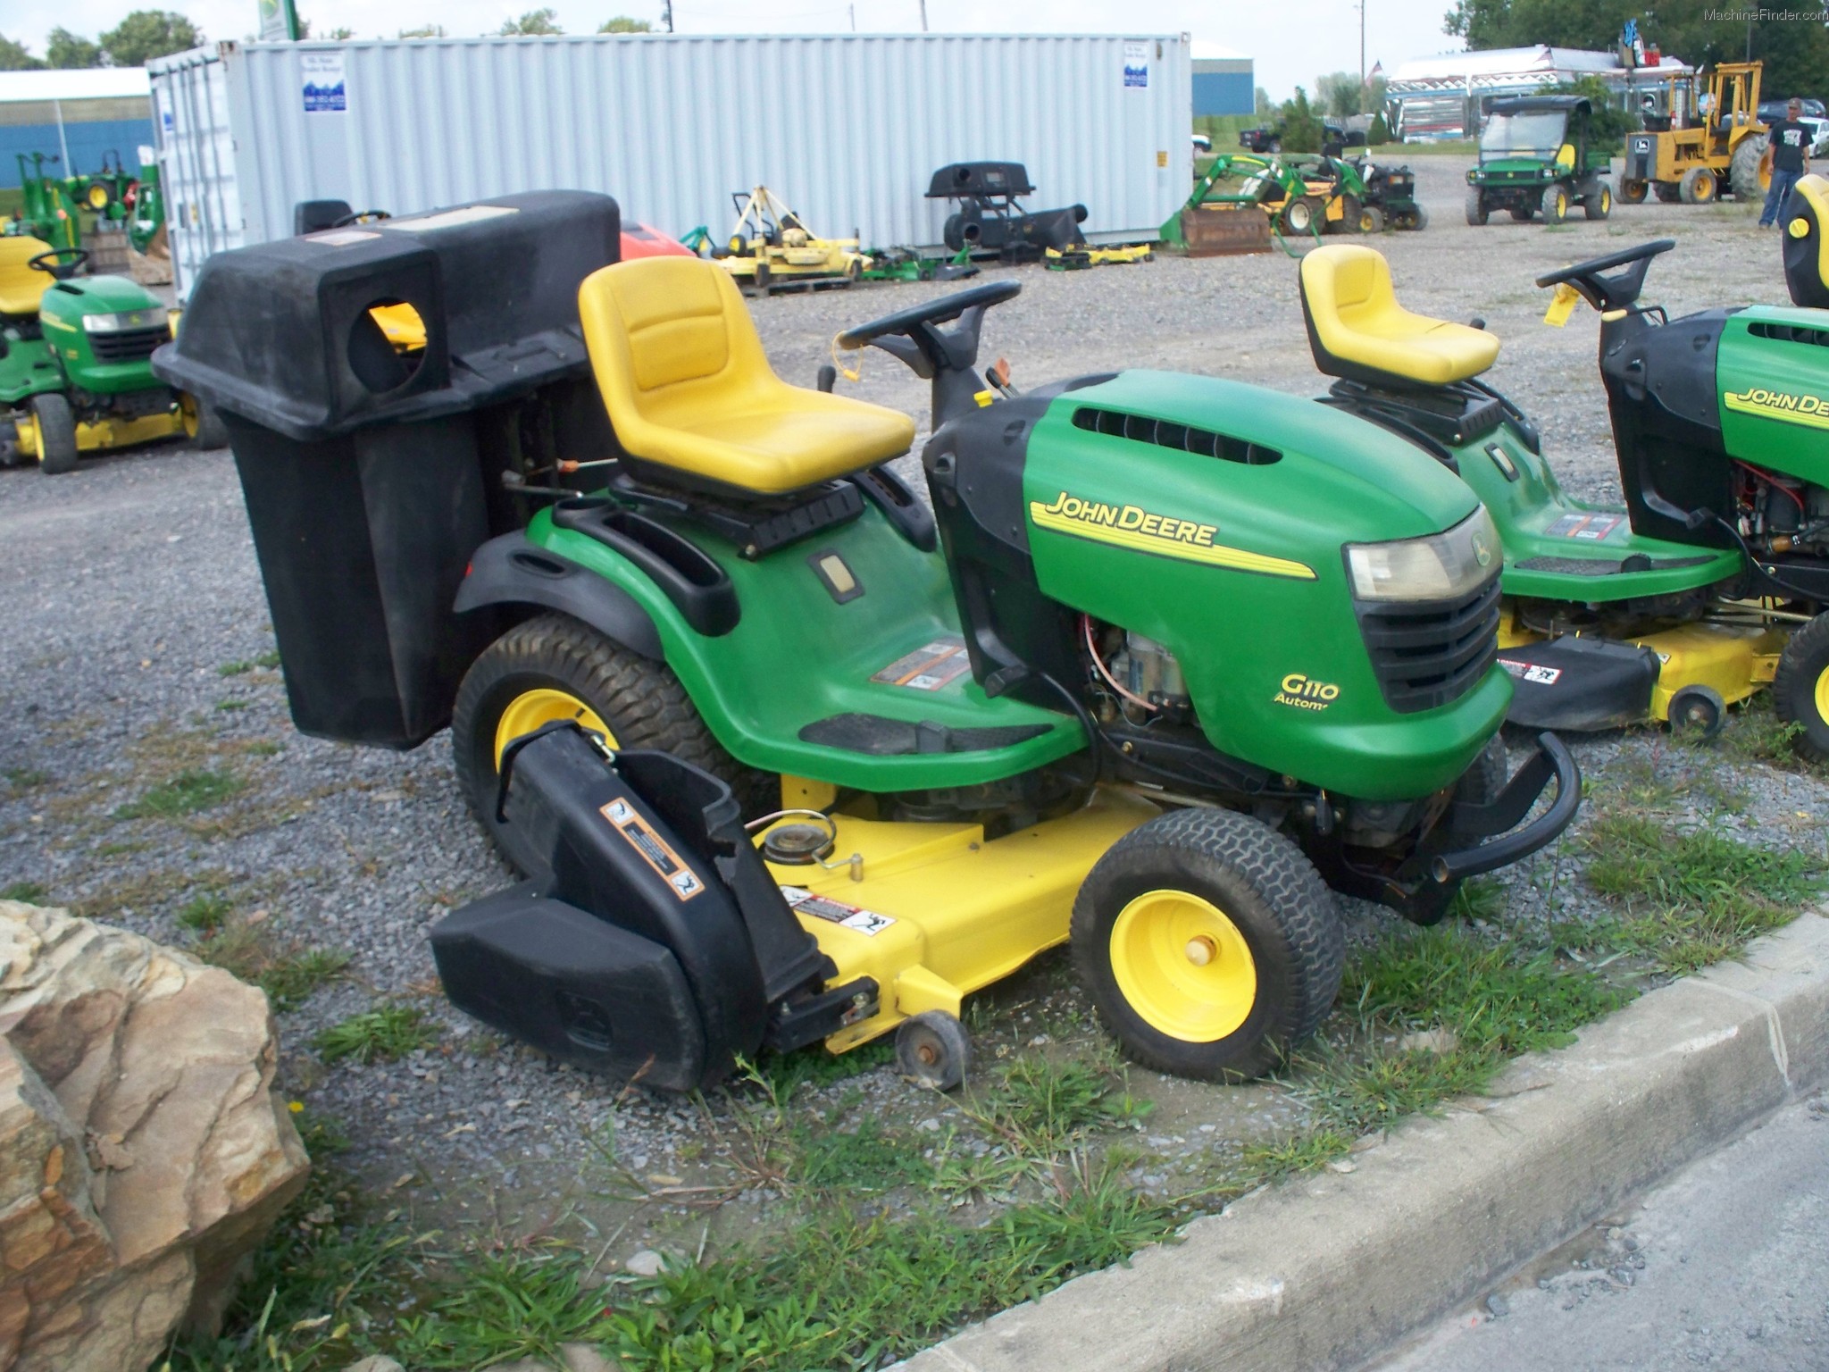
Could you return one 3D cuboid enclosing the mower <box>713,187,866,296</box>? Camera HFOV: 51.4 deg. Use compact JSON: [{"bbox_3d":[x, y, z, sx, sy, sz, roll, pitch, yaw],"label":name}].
[{"bbox_3d":[-1.347,-4.797,20.500,1.250,1.080,1.450,-9,17,-19],"label":"mower"}]

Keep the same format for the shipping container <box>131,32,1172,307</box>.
[{"bbox_3d":[-2.057,-6.073,21.950,12.190,2.590,2.440,-14,19,-34],"label":"shipping container"}]

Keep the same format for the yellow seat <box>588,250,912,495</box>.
[{"bbox_3d":[-0.314,-0.623,3.684,0.460,0.410,0.490,7,19,32],"label":"yellow seat"}]

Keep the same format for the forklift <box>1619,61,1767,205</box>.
[{"bbox_3d":[13.958,-9.884,34.000,1.750,2.450,3.100,12,22,42],"label":"forklift"}]

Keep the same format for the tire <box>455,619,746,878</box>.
[{"bbox_3d":[-0.572,0.140,3.500,0.570,0.570,0.250,8,19,31],"label":"tire"}]

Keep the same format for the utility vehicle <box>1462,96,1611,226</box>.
[{"bbox_3d":[9.671,-8.132,29.400,1.530,1.900,2.780,6,18,31],"label":"utility vehicle"}]

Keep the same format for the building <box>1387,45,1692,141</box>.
[{"bbox_3d":[34.268,-32.410,104.000,15.500,4.600,10.000,-17,21,-42],"label":"building"}]

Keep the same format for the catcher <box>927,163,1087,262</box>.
[{"bbox_3d":[1.065,-5.441,21.800,1.600,1.120,0.850,-8,16,-17],"label":"catcher"}]

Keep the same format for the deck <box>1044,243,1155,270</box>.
[{"bbox_3d":[2.160,-5.011,22.200,1.250,0.260,0.700,-5,16,-8],"label":"deck"}]

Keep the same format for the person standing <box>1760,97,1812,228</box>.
[{"bbox_3d":[12.324,-7.383,26.900,0.620,1.780,0.420,4,17,25],"label":"person standing"}]

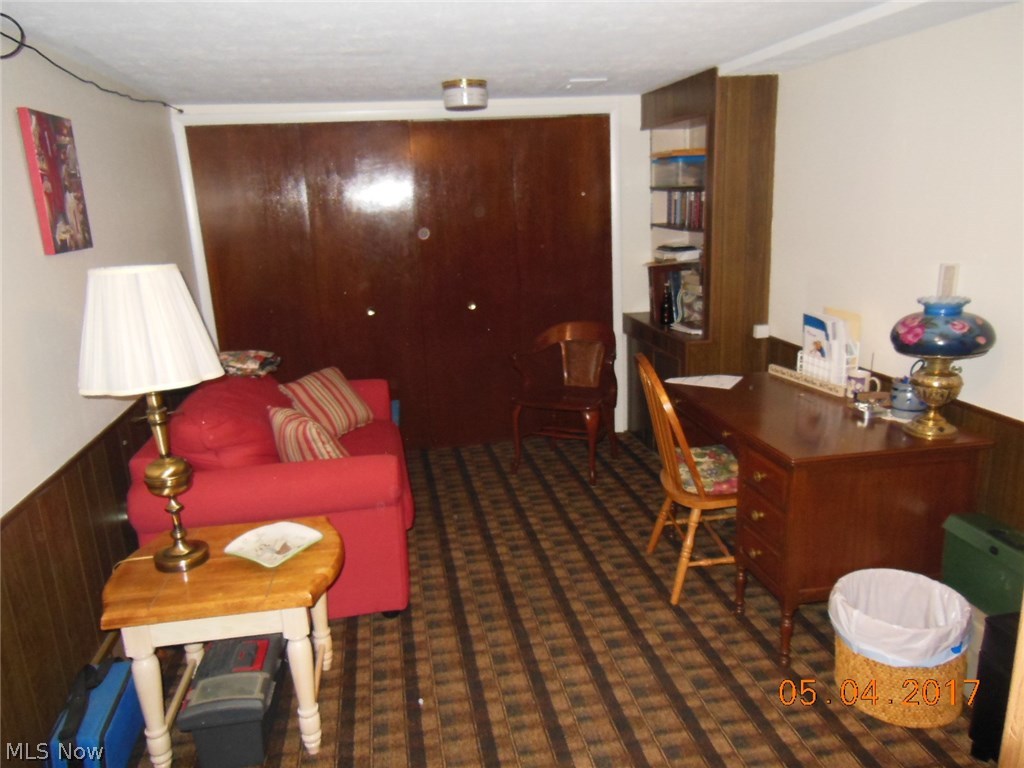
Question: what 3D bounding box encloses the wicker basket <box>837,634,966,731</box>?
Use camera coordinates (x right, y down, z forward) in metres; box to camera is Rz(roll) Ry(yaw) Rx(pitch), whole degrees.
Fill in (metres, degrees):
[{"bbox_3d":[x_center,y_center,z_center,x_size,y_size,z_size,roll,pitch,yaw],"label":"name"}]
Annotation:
[{"bbox_3d":[1.223,0.833,2.344,0.348,0.326,0.348,-5,14,-9],"label":"wicker basket"}]

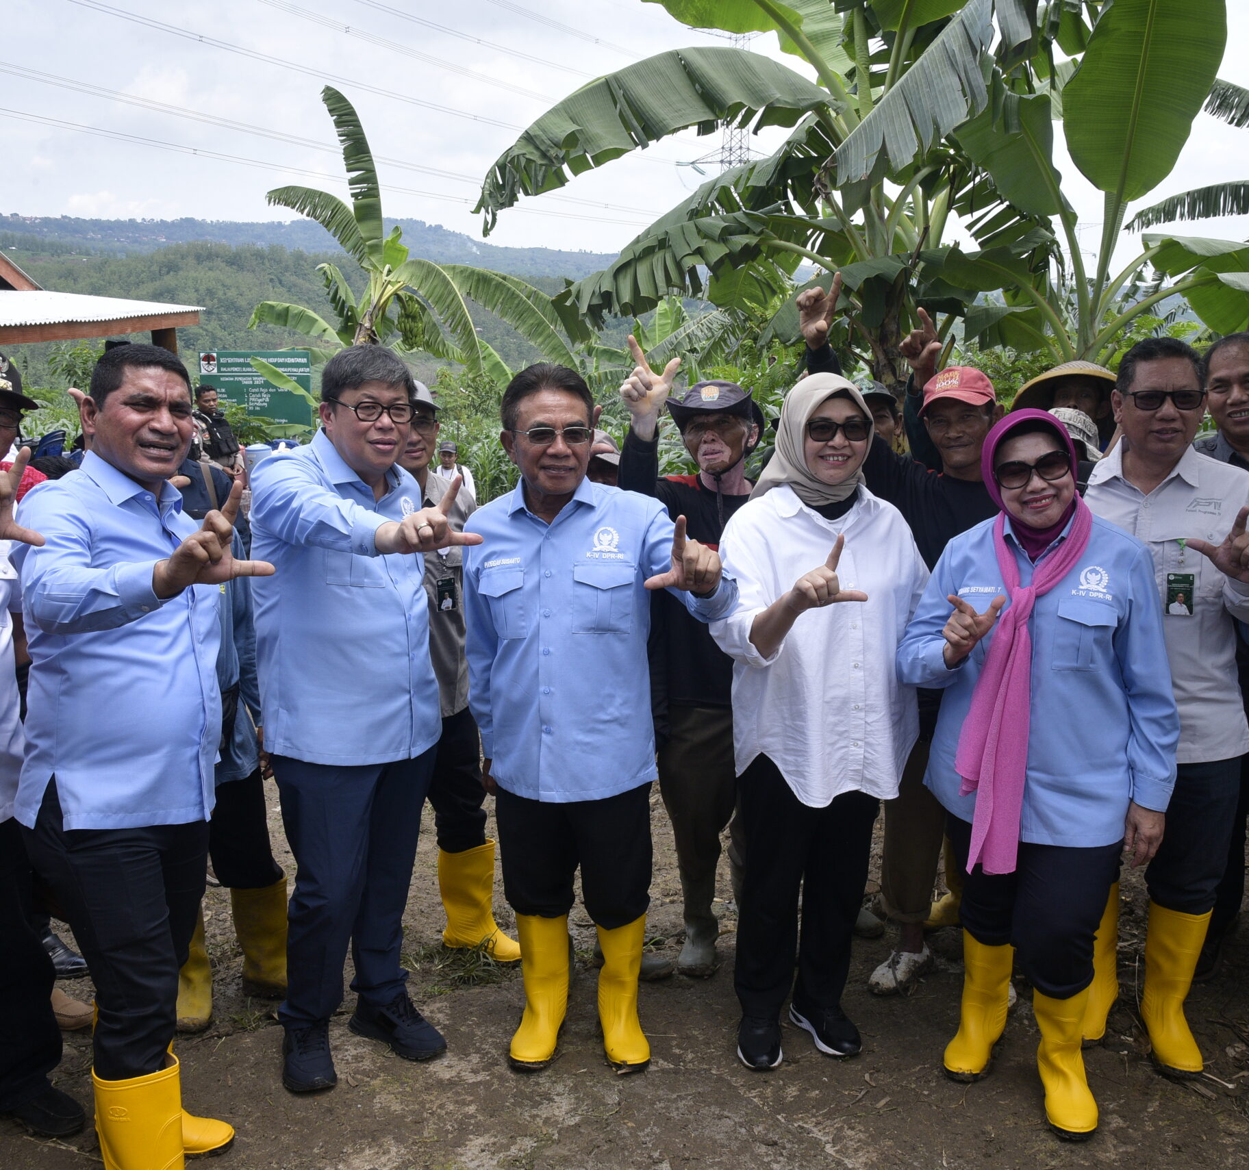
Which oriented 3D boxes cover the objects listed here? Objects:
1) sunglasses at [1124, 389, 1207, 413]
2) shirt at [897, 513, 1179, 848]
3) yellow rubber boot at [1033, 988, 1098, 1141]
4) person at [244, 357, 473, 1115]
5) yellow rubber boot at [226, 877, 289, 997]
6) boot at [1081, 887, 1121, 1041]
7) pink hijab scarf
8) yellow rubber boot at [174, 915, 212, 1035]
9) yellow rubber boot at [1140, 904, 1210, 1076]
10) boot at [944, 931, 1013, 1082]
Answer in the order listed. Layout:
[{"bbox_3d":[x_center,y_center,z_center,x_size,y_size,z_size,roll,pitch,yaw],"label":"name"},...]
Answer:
[{"bbox_3d":[1.112,-0.384,2.423,0.147,0.044,0.150,4,13,18],"label":"sunglasses"},{"bbox_3d":[0.829,0.213,2.382,0.540,0.710,0.350,4,13,18],"label":"shirt"},{"bbox_3d":[0.952,0.989,2.587,0.122,0.330,0.270,0,12,-1],"label":"yellow rubber boot"},{"bbox_3d":[-0.475,0.336,2.459,0.530,1.660,0.640,-10,16,-40],"label":"person"},{"bbox_3d":[-0.920,0.951,3.075,0.130,0.325,0.280,-9,15,-37],"label":"yellow rubber boot"},{"bbox_3d":[1.143,0.918,2.909,0.130,0.335,0.280,6,13,26],"label":"boot"},{"bbox_3d":[0.840,0.112,2.457,0.270,0.930,0.330,3,12,14],"label":"pink hijab scarf"},{"bbox_3d":[-1.130,0.922,2.997,0.130,0.330,0.280,-4,13,-19],"label":"yellow rubber boot"},{"bbox_3d":[1.306,0.942,2.796,0.130,0.335,0.280,1,12,4],"label":"yellow rubber boot"},{"bbox_3d":[0.842,0.953,2.756,0.122,0.330,0.270,6,13,24],"label":"boot"}]

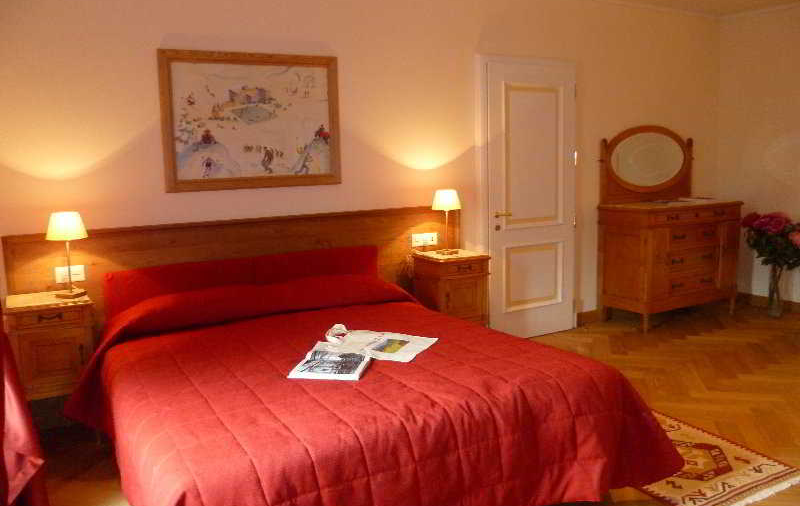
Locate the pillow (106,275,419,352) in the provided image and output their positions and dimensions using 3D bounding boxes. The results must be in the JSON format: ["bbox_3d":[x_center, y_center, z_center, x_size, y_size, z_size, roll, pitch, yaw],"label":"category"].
[{"bbox_3d":[-0.752,0.277,3.663,1.726,0.192,0.411,-6,9,-29],"label":"pillow"}]

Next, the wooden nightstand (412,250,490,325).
[{"bbox_3d":[0.354,0.386,4.371,0.384,0.767,0.397,-6,9,-25],"label":"wooden nightstand"}]

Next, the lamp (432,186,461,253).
[{"bbox_3d":[0.317,-0.202,4.264,0.185,0.429,0.185,-2,8,0],"label":"lamp"}]

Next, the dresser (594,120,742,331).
[{"bbox_3d":[2.251,-0.242,5.367,1.178,1.617,0.500,-6,9,-29],"label":"dresser"}]

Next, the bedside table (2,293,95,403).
[{"bbox_3d":[-1.703,0.609,3.223,0.384,0.771,0.397,-6,9,-29],"label":"bedside table"}]

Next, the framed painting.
[{"bbox_3d":[-0.841,-0.778,3.831,1.077,0.784,0.037,-6,9,-29],"label":"framed painting"}]

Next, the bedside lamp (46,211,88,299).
[{"bbox_3d":[-1.629,0.010,3.179,0.185,0.425,0.185,-6,9,-29],"label":"bedside lamp"}]

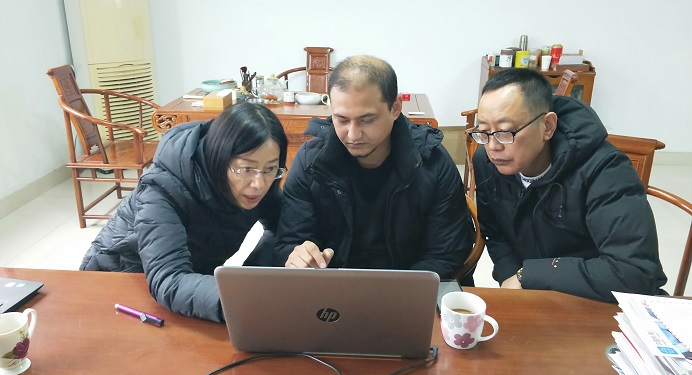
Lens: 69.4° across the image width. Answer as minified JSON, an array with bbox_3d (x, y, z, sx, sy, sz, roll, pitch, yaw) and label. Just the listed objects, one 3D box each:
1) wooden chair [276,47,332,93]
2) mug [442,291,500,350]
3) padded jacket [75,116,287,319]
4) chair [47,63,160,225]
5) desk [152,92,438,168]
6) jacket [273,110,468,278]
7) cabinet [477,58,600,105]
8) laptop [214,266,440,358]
[{"bbox_3d":[-0.220,-0.521,3.835,0.610,1.010,0.580,2,21,4],"label":"wooden chair"},{"bbox_3d":[0.231,0.256,0.946,0.102,0.090,0.083,0,21,0],"label":"mug"},{"bbox_3d":[-0.400,0.322,1.406,0.560,1.150,0.740,-10,23,-25],"label":"padded jacket"},{"bbox_3d":[-1.500,-0.301,3.298,0.610,0.980,0.600,1,21,2],"label":"chair"},{"bbox_3d":[-0.240,-0.196,3.317,1.620,0.770,0.760,2,21,5],"label":"desk"},{"bbox_3d":[0.075,0.099,1.428,0.560,0.620,0.560,2,21,6],"label":"jacket"},{"bbox_3d":[1.520,-0.572,4.126,0.830,0.900,0.380,2,21,4],"label":"cabinet"},{"bbox_3d":[-0.025,0.177,0.976,0.363,0.218,0.305,1,21,2],"label":"laptop"}]

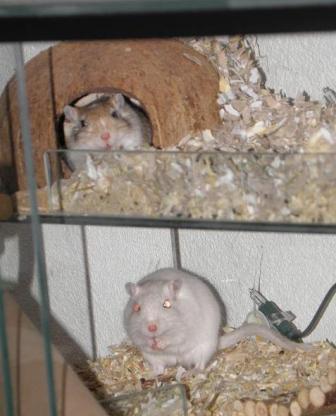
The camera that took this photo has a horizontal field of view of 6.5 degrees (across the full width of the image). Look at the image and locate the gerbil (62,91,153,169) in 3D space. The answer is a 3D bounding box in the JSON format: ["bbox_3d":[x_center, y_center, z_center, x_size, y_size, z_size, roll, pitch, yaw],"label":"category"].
[{"bbox_3d":[-0.036,-0.045,1.750,0.054,0.055,0.085,-4,12,3],"label":"gerbil"}]

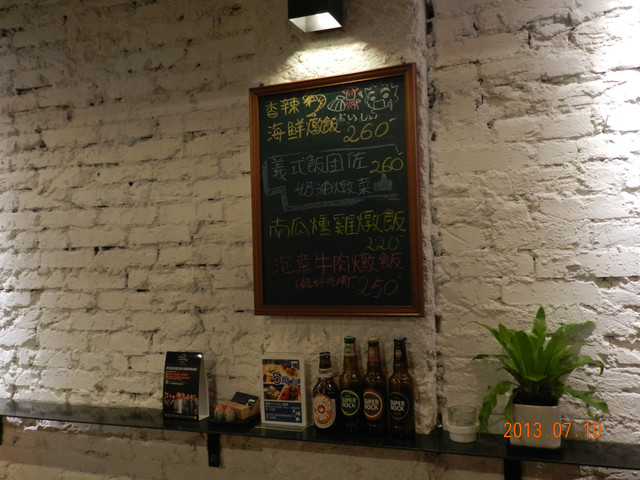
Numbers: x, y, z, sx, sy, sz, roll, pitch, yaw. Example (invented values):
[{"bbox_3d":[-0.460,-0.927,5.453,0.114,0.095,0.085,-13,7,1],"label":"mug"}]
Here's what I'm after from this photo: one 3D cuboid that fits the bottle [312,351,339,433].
[{"bbox_3d":[0.015,0.386,1.505,0.066,0.195,0.066,-1,-3,0],"label":"bottle"}]

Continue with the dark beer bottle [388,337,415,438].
[{"bbox_3d":[0.198,0.359,1.435,0.060,0.232,0.060,-3,-3,21],"label":"dark beer bottle"}]

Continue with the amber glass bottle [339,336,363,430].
[{"bbox_3d":[0.077,0.365,1.487,0.060,0.232,0.060,-1,-3,0],"label":"amber glass bottle"}]

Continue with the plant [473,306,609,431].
[{"bbox_3d":[0.487,0.308,1.300,0.280,0.305,0.230,-3,-3,21],"label":"plant"}]

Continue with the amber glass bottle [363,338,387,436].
[{"bbox_3d":[0.135,0.362,1.463,0.060,0.232,0.060,-3,-3,21],"label":"amber glass bottle"}]

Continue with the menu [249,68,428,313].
[{"bbox_3d":[0.034,-0.116,1.541,0.463,0.625,0.025,-3,-3,21],"label":"menu"}]

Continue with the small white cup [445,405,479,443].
[{"bbox_3d":[0.338,0.435,1.397,0.075,0.070,0.075,-3,-3,21],"label":"small white cup"}]

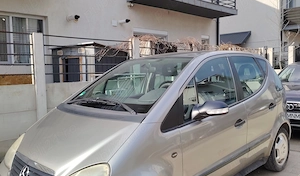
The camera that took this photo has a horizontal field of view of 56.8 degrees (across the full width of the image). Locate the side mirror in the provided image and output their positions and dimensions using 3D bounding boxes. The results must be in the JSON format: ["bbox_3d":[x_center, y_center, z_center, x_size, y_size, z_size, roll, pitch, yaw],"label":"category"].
[{"bbox_3d":[0.500,0.190,2.340,0.160,0.160,0.250,-6,6,-44],"label":"side mirror"}]

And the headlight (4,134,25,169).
[{"bbox_3d":[-1.262,0.593,2.655,0.290,0.255,0.380,-4,6,-34],"label":"headlight"}]

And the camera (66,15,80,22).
[{"bbox_3d":[-1.857,-1.677,6.642,0.120,0.130,0.460,-6,6,-44],"label":"camera"}]

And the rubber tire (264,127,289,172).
[{"bbox_3d":[1.651,0.795,3.692,0.572,0.572,0.200,-6,6,-44],"label":"rubber tire"}]

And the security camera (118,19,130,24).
[{"bbox_3d":[-0.729,-1.867,7.760,0.120,0.130,0.420,-6,6,-44],"label":"security camera"}]

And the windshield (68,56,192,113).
[{"bbox_3d":[-0.219,-0.064,2.856,1.290,0.190,0.960,3,38,46],"label":"windshield"}]

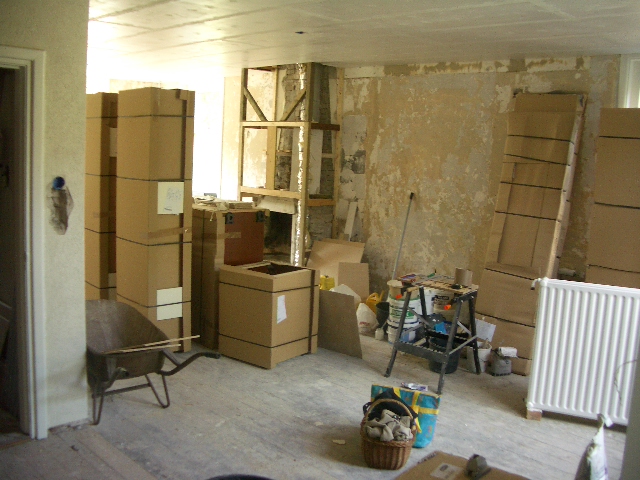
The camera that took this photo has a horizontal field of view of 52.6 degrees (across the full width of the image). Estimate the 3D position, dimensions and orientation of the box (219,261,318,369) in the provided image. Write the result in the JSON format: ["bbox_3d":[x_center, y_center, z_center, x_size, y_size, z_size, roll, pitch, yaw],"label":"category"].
[{"bbox_3d":[-0.443,0.624,5.597,0.604,0.742,0.619,8,9,35],"label":"box"}]

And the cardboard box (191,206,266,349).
[{"bbox_3d":[-0.890,0.310,5.978,0.590,1.227,0.580,-4,10,-43],"label":"cardboard box"}]

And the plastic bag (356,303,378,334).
[{"bbox_3d":[0.485,0.778,6.470,0.220,0.300,0.190,4,7,9],"label":"plastic bag"}]

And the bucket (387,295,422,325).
[{"bbox_3d":[0.816,0.663,6.165,0.320,0.240,0.320,4,7,11],"label":"bucket"}]

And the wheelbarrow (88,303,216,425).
[{"bbox_3d":[-1.292,0.822,4.219,0.630,0.620,1.400,-4,10,-42],"label":"wheelbarrow"}]

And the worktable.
[{"bbox_3d":[0.925,0.731,5.203,0.590,0.750,0.680,9,10,42],"label":"worktable"}]

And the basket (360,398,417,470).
[{"bbox_3d":[0.399,1.091,3.690,0.310,0.370,0.330,3,7,6],"label":"basket"}]

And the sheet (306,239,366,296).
[{"bbox_3d":[0.120,0.454,6.752,0.560,0.890,0.030,7,-12,30],"label":"sheet"}]

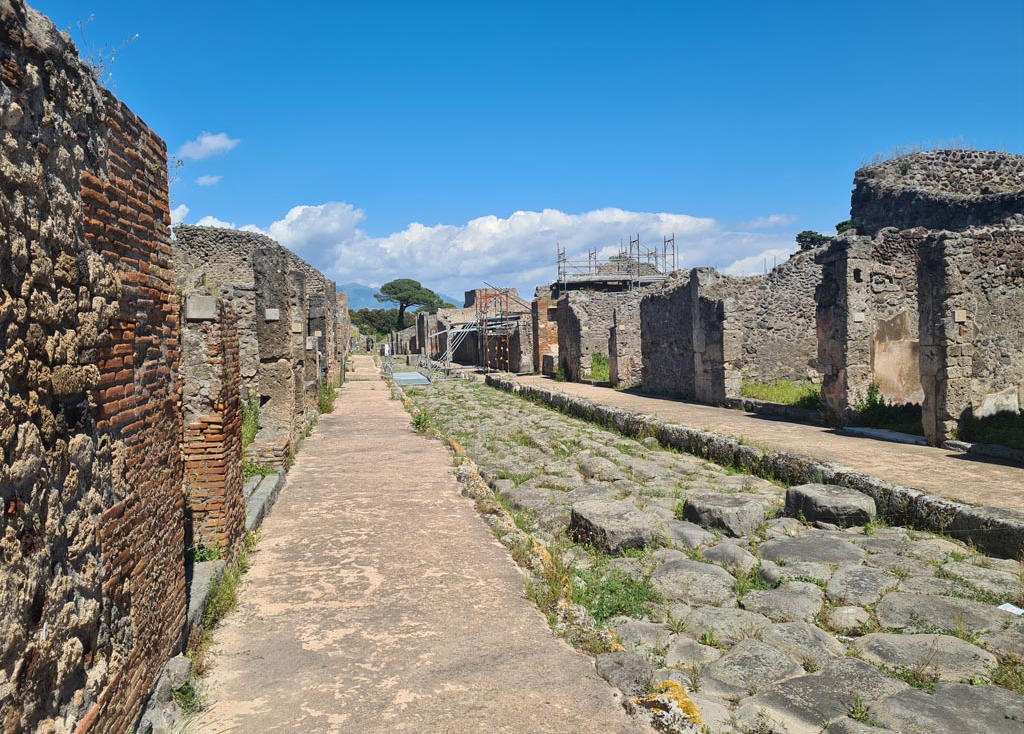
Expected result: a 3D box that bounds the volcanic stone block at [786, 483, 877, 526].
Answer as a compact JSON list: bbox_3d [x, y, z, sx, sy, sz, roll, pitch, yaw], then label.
[{"bbox_3d":[3.380,1.460,8.120,0.820,0.290,0.620,-1,2,-2],"label":"volcanic stone block"}]

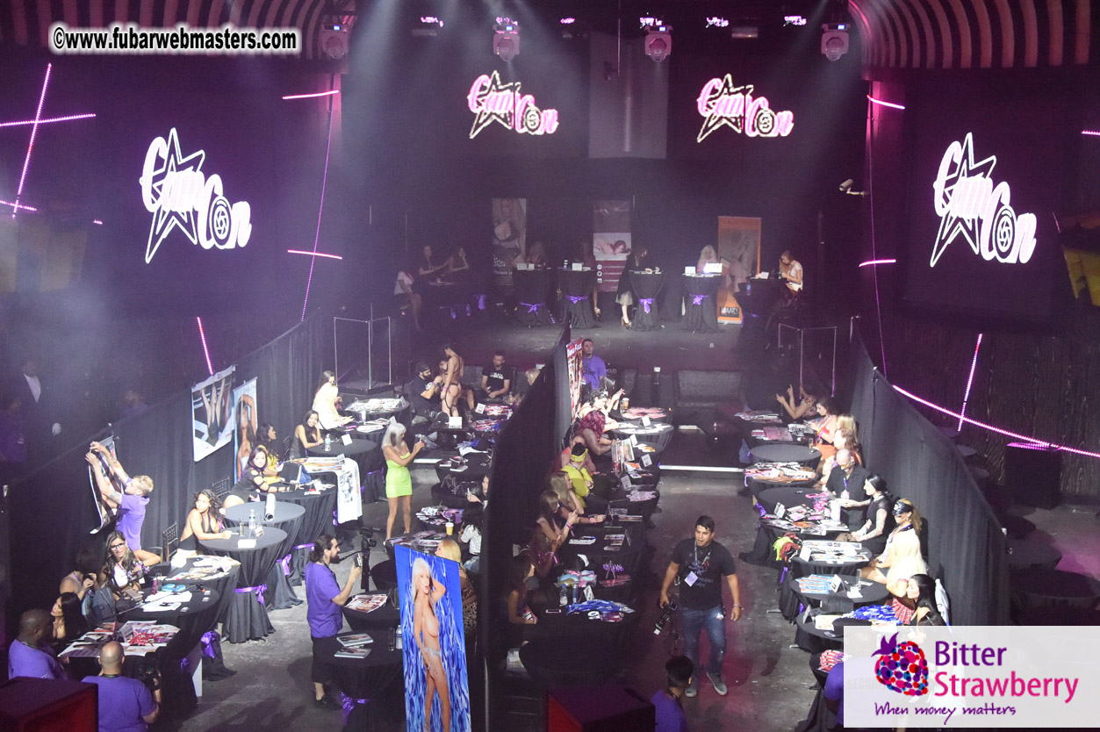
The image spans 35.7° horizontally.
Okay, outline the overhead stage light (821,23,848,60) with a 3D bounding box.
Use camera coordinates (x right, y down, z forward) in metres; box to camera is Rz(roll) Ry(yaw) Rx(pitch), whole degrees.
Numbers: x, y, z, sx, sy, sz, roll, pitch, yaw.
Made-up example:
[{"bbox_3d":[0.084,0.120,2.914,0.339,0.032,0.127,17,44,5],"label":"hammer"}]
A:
[{"bbox_3d":[4.421,-5.020,26.500,0.420,0.600,0.400,0,10,0],"label":"overhead stage light"}]

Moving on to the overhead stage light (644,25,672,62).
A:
[{"bbox_3d":[1.712,-5.094,27.000,0.410,0.580,0.360,0,10,0],"label":"overhead stage light"}]

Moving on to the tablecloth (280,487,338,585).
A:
[{"bbox_3d":[-3.026,2.022,20.695,0.930,1.075,0.930,0,10,0],"label":"tablecloth"}]

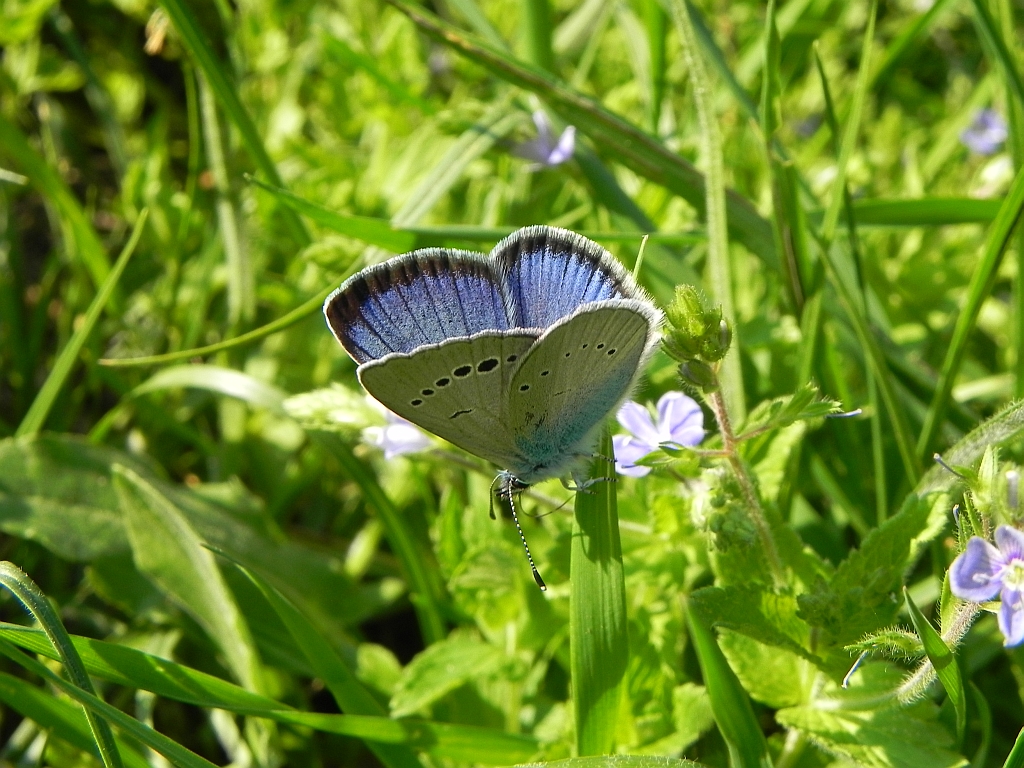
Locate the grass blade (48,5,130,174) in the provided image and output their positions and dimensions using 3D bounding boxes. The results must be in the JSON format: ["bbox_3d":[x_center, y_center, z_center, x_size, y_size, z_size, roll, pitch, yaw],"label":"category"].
[{"bbox_3d":[-0.077,-0.053,0.280,0.004,0.003,0.035,-22,81,-26],"label":"grass blade"}]

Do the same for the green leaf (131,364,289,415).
[{"bbox_3d":[-0.038,0.001,0.195,0.020,0.004,0.005,7,41,-6],"label":"green leaf"}]

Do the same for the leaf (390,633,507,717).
[{"bbox_3d":[-0.007,0.033,0.175,0.013,0.005,0.009,-20,41,-16],"label":"leaf"}]

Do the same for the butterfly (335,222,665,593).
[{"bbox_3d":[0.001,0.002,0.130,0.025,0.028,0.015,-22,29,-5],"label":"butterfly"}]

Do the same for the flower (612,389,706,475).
[{"bbox_3d":[0.015,0.005,0.155,0.009,0.009,0.005,-18,39,-24],"label":"flower"}]

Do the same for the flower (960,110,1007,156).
[{"bbox_3d":[0.092,-0.049,0.300,0.009,0.009,0.006,8,36,11],"label":"flower"}]

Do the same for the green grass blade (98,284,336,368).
[{"bbox_3d":[-0.028,-0.005,0.146,0.027,0.004,0.002,-23,35,-29],"label":"green grass blade"}]

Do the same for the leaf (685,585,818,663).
[{"bbox_3d":[0.023,0.023,0.150,0.013,0.005,0.007,-3,35,-5],"label":"leaf"}]

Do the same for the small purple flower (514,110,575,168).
[{"bbox_3d":[0.005,-0.039,0.245,0.009,0.008,0.007,-27,43,-33],"label":"small purple flower"}]

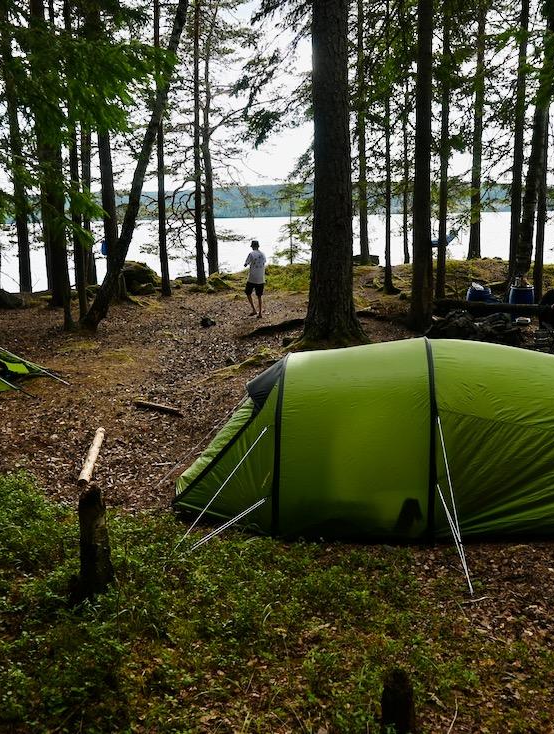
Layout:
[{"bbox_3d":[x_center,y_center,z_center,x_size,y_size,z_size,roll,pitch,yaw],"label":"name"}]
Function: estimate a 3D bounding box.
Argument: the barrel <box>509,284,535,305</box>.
[{"bbox_3d":[4.042,-1.006,12.100,0.410,0.620,0.410,-1,12,0],"label":"barrel"}]

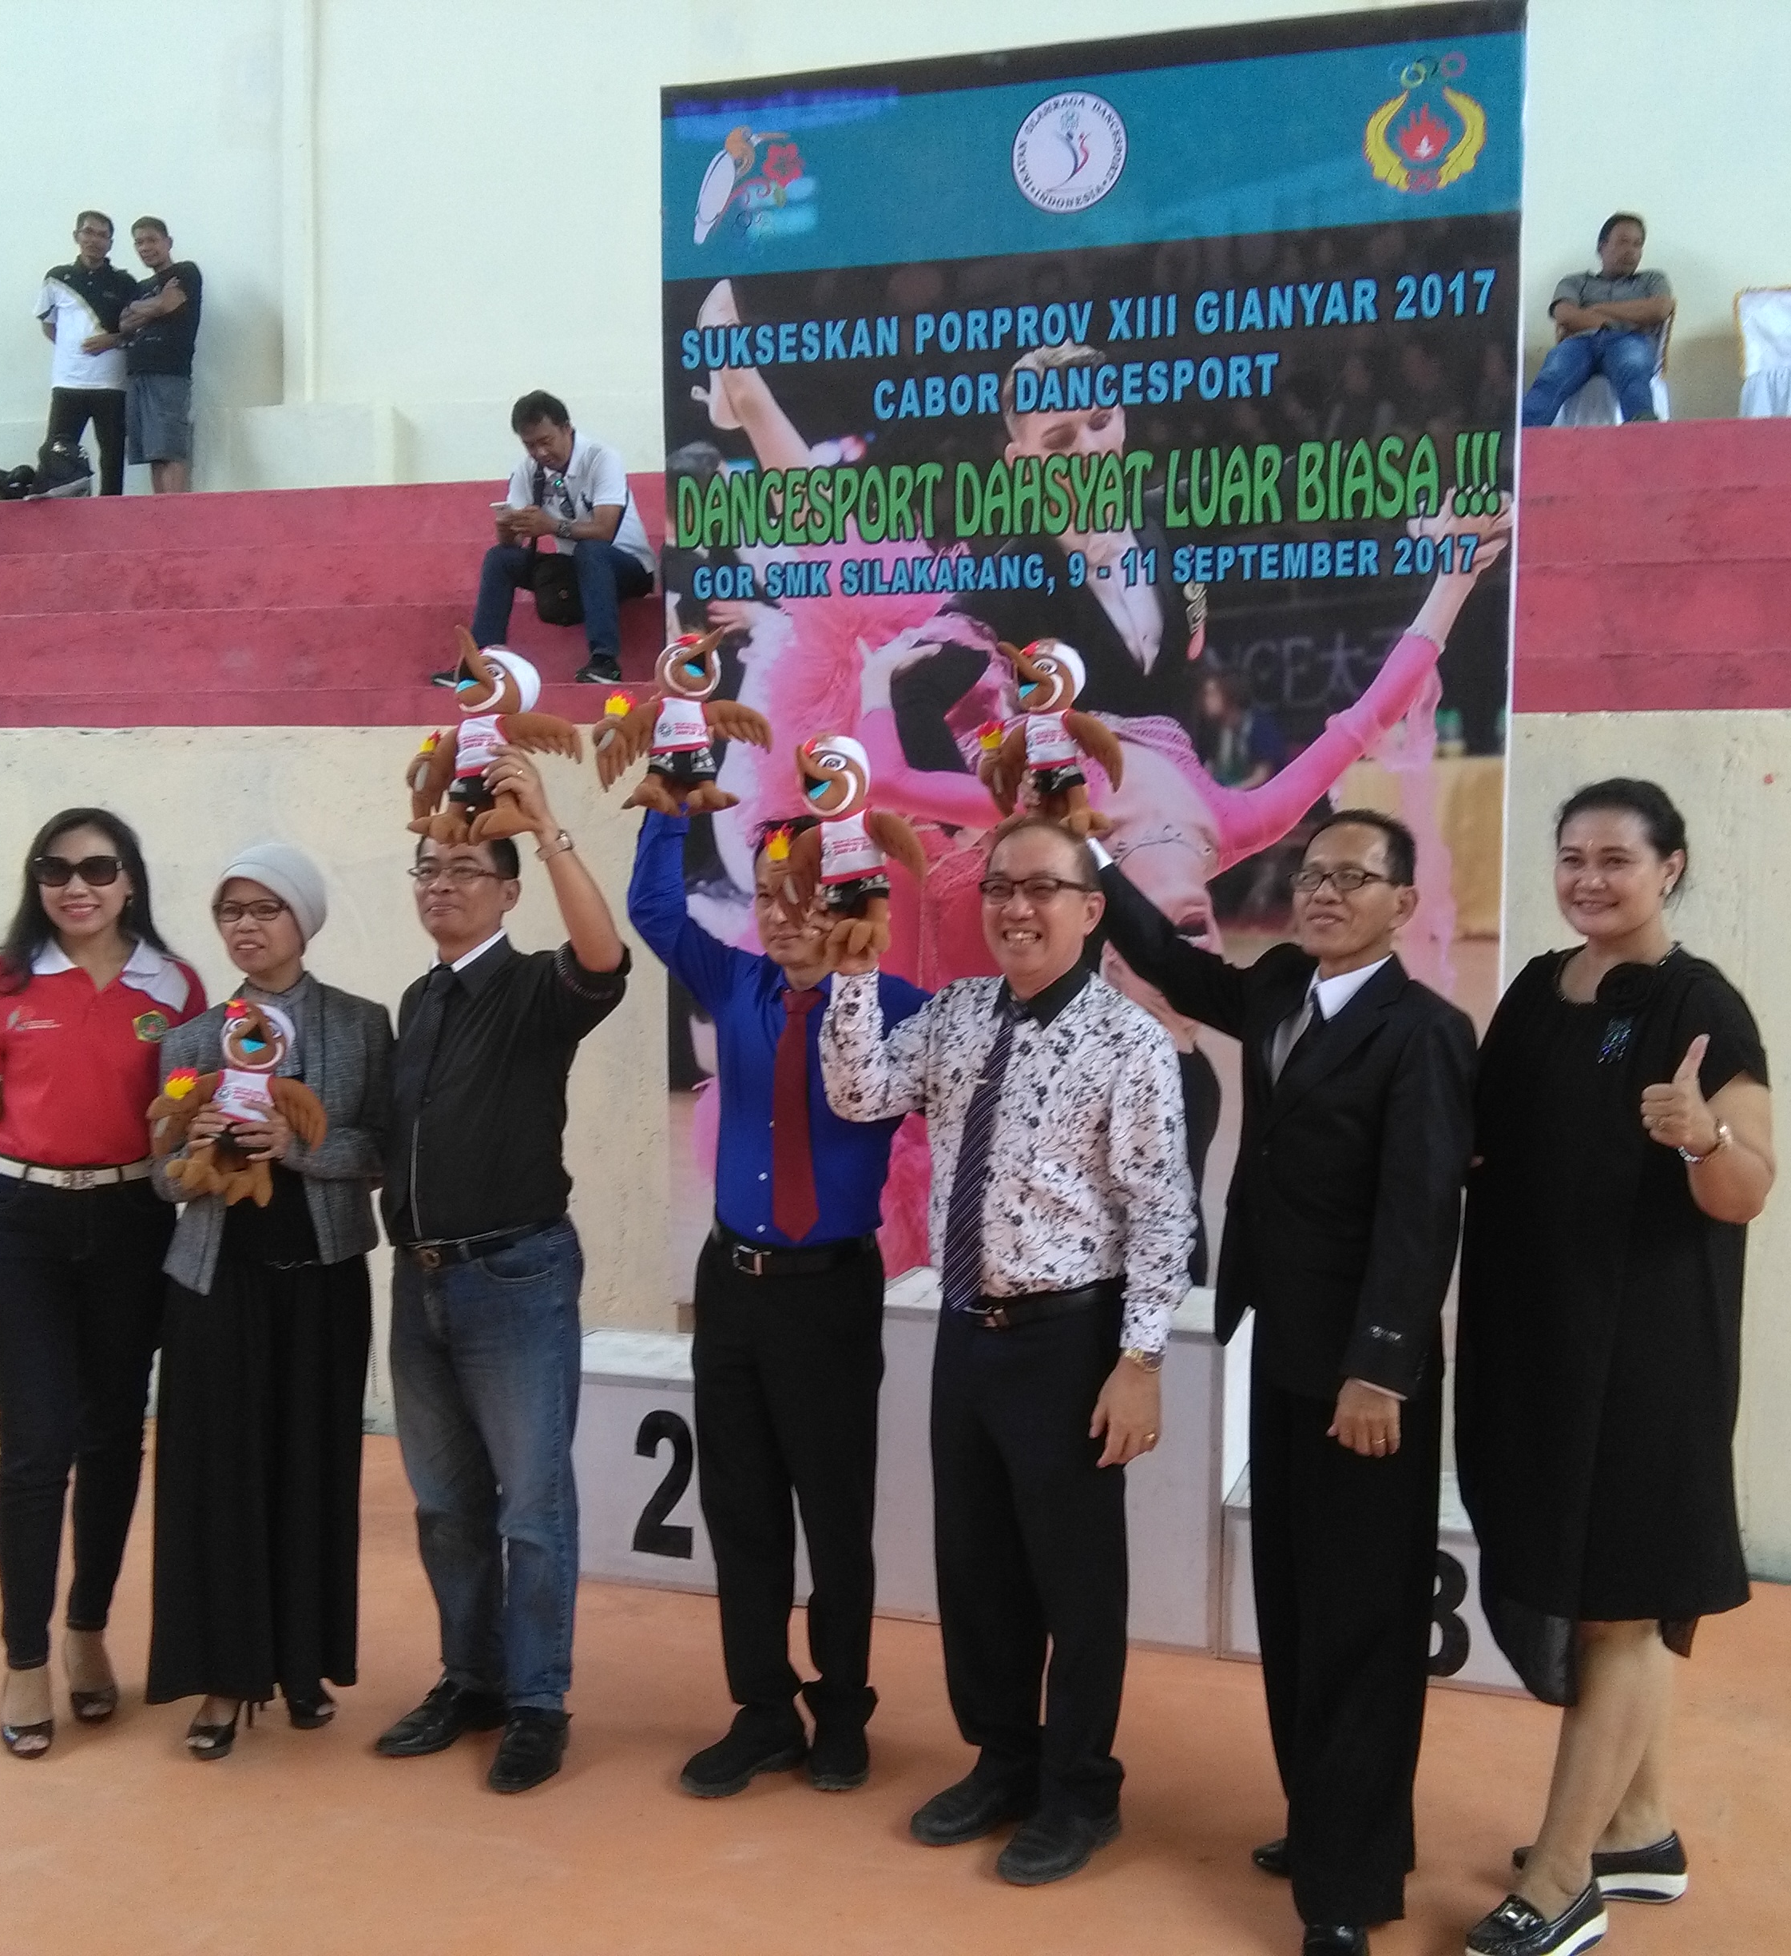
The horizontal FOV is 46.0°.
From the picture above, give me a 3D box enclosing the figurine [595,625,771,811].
[{"bbox_3d":[-0.358,-0.427,3.550,0.310,0.315,0.200,0,3,-6],"label":"figurine"}]

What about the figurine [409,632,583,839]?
[{"bbox_3d":[-0.671,-0.403,3.520,0.300,0.355,0.200,1,3,14],"label":"figurine"}]

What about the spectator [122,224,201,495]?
[{"bbox_3d":[-3.767,-3.072,10.846,0.460,1.650,0.340,2,4,24],"label":"spectator"}]

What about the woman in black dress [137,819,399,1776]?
[{"bbox_3d":[-1.127,0.563,3.796,0.450,1.600,0.400,0,2,-7],"label":"woman in black dress"}]

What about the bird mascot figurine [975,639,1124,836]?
[{"bbox_3d":[0.265,-0.415,3.630,0.260,0.340,0.180,-4,3,27],"label":"bird mascot figurine"}]

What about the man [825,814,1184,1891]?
[{"bbox_3d":[0.188,0.576,3.441,0.600,1.680,0.440,2,4,24],"label":"man"}]

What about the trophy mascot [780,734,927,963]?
[{"bbox_3d":[-0.067,-0.197,3.220,0.240,0.350,0.190,1,3,15],"label":"trophy mascot"}]

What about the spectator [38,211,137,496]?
[{"bbox_3d":[-4.204,-3.137,10.979,0.480,1.660,0.340,0,2,-14],"label":"spectator"}]

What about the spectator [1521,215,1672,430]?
[{"bbox_3d":[2.964,-2.720,8.910,0.580,1.180,0.850,2,2,19],"label":"spectator"}]

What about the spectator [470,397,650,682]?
[{"bbox_3d":[-1.173,-1.488,7.160,0.560,1.038,0.750,2,3,22],"label":"spectator"}]

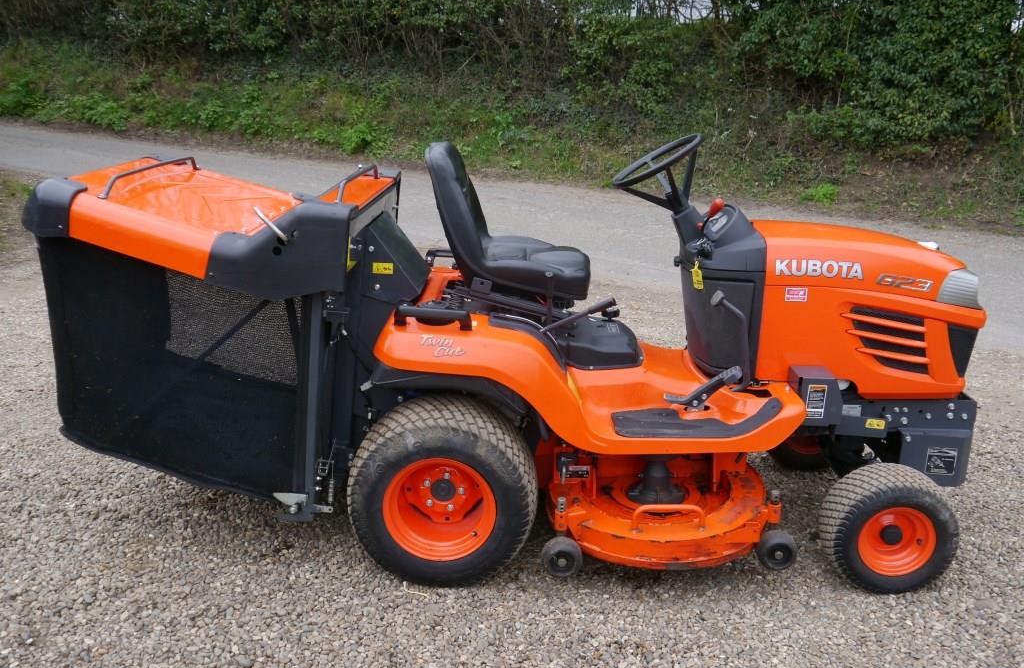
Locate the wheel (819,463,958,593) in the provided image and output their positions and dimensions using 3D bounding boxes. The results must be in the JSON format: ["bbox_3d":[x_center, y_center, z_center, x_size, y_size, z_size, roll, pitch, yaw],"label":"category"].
[{"bbox_3d":[1.155,0.600,2.729,0.400,0.400,0.168,2,17,2],"label":"wheel"}]

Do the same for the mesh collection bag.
[{"bbox_3d":[-0.954,-0.037,3.059,0.730,0.790,1.020,2,17,2],"label":"mesh collection bag"}]

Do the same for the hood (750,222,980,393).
[{"bbox_3d":[1.141,-0.112,2.947,0.730,0.520,0.490,2,17,2],"label":"hood"}]

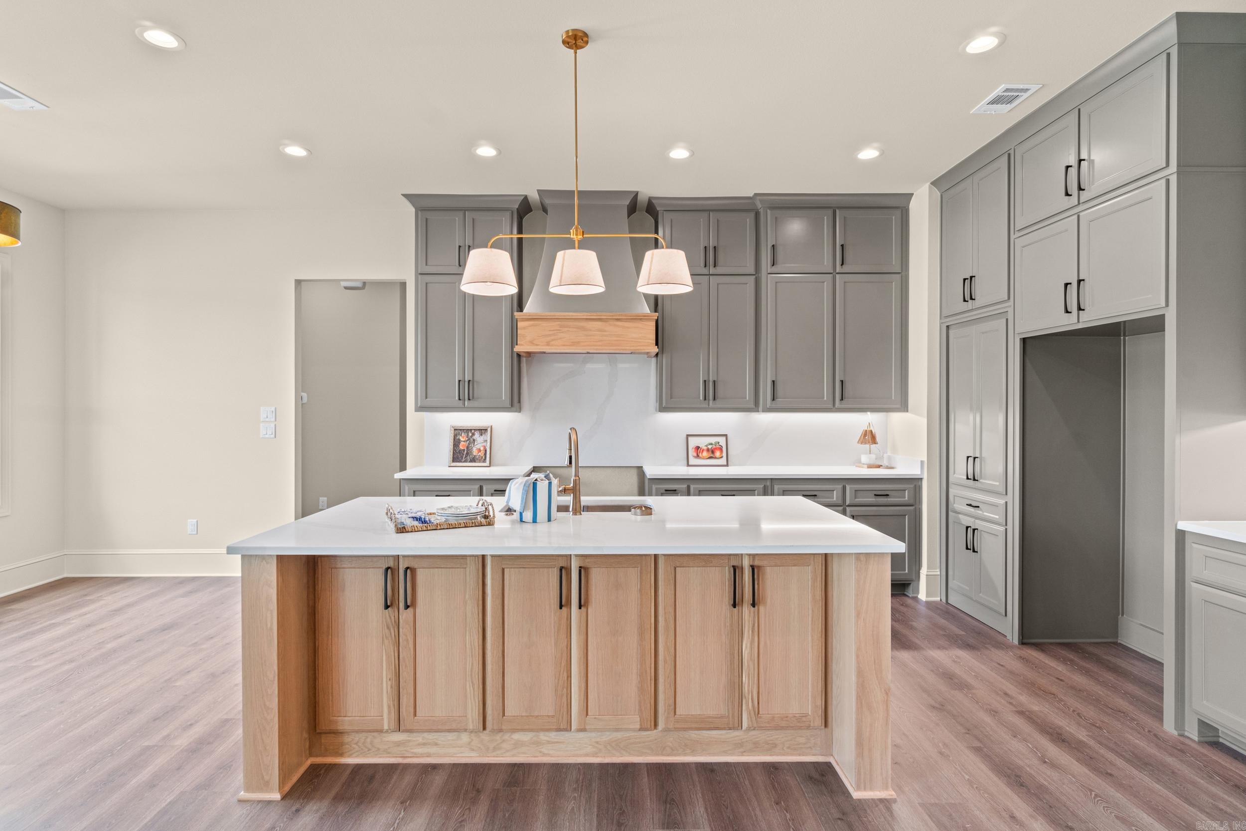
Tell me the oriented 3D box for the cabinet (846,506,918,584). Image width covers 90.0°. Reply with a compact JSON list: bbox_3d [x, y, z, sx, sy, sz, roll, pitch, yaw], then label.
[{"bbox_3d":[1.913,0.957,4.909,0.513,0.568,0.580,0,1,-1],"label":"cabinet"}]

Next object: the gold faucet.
[{"bbox_3d":[-0.235,0.252,2.938,0.110,0.397,0.230,0,1,-13],"label":"gold faucet"}]

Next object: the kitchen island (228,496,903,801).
[{"bbox_3d":[-0.199,0.908,2.795,2.389,0.914,1.182,0,1,-1],"label":"kitchen island"}]

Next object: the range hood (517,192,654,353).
[{"bbox_3d":[-0.273,-1.065,4.930,1.073,1.234,0.567,0,0,-1],"label":"range hood"}]

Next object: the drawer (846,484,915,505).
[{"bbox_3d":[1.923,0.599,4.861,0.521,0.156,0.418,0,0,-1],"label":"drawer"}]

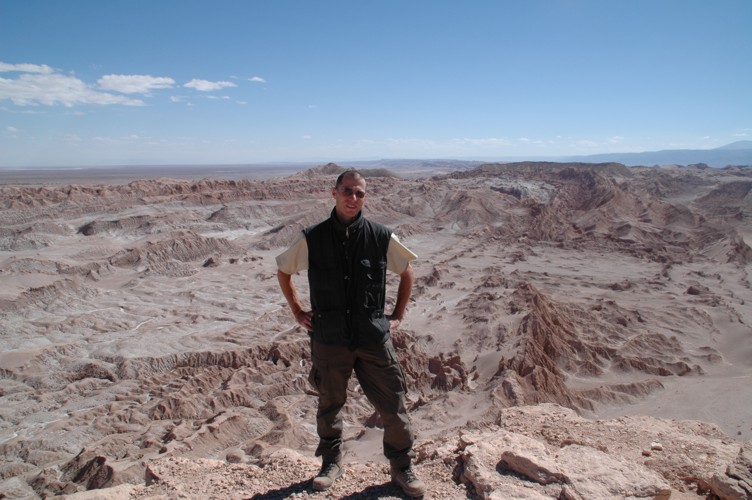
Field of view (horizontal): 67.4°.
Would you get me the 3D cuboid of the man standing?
[{"bbox_3d":[-0.130,0.465,3.100,0.780,1.780,0.420,-1,9,-3],"label":"man standing"}]

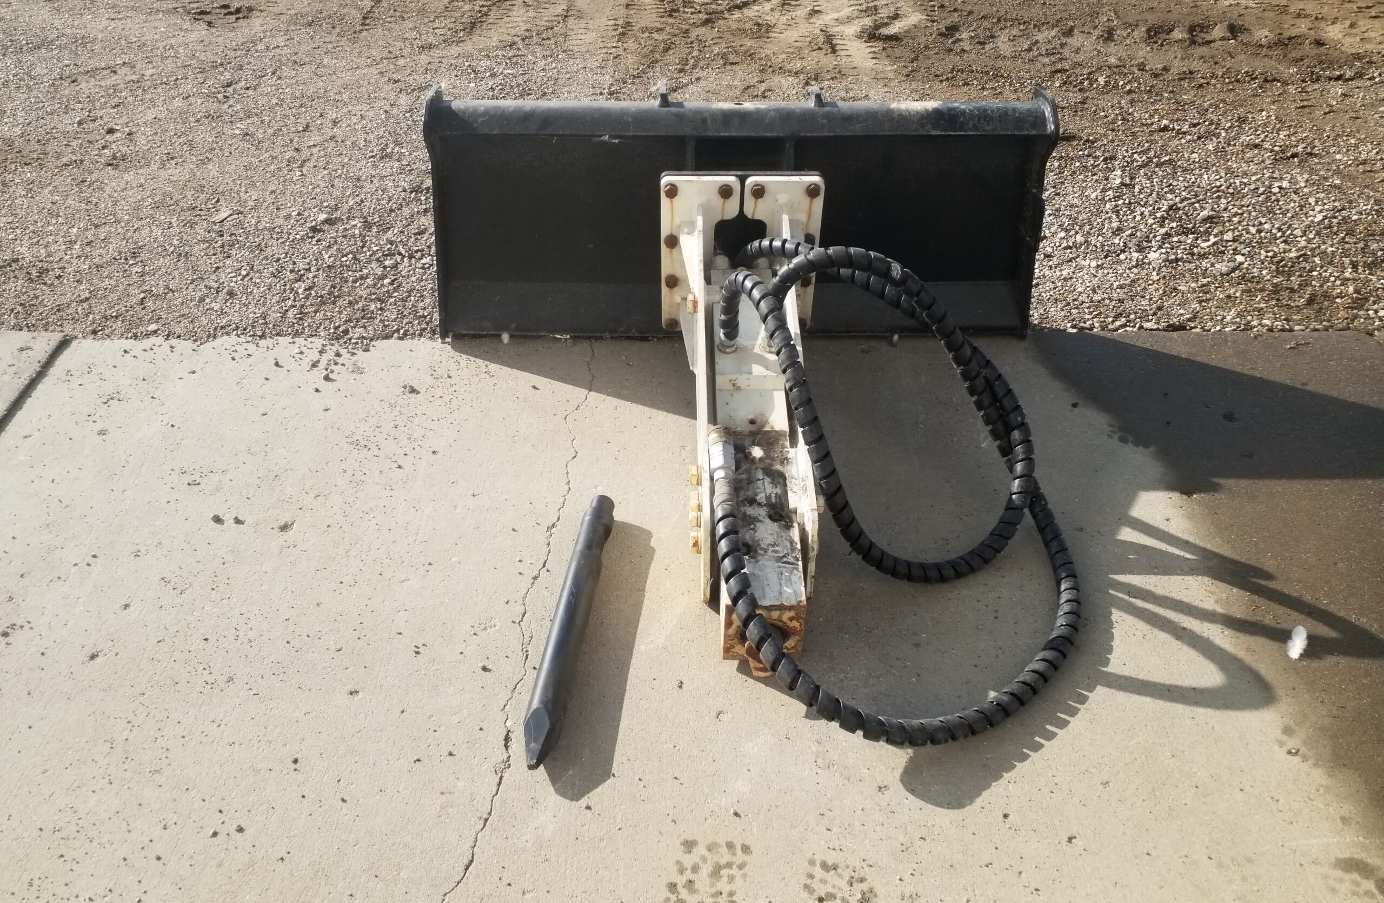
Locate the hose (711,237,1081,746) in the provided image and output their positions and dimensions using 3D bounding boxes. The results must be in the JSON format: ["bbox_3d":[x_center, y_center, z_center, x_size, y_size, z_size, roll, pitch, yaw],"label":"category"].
[{"bbox_3d":[0.302,-0.026,1.629,0.553,0.370,0.883,0,41,0],"label":"hose"}]

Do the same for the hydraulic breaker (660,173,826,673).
[{"bbox_3d":[0.091,-0.084,1.699,0.283,0.332,0.832,0,45,0],"label":"hydraulic breaker"}]

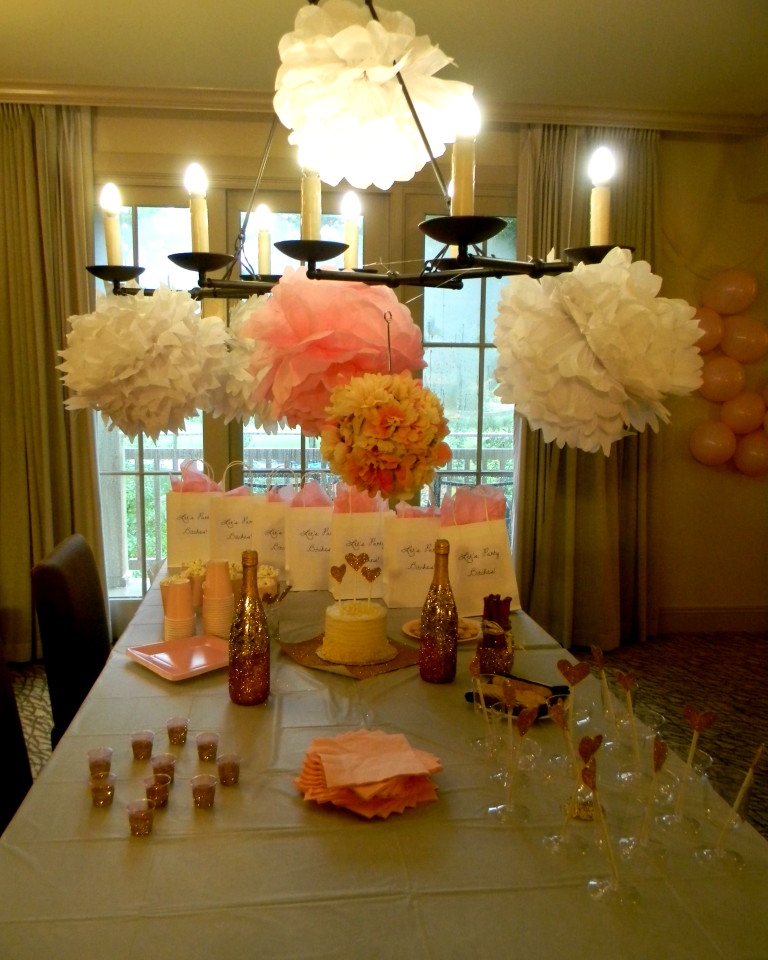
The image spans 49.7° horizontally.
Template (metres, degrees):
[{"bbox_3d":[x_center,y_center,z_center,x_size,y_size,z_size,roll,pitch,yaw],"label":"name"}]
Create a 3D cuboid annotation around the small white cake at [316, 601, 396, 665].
[{"bbox_3d":[-0.067,0.364,2.013,0.190,0.105,0.190,-1,7,-7],"label":"small white cake"}]

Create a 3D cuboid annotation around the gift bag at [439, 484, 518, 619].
[{"bbox_3d":[0.272,0.204,2.455,0.208,0.367,0.116,-3,8,-27],"label":"gift bag"}]

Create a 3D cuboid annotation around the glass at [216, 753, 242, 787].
[{"bbox_3d":[-0.263,0.495,1.408,0.041,0.040,0.041,0,7,0],"label":"glass"}]

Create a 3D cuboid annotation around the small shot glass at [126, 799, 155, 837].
[{"bbox_3d":[-0.360,0.497,1.221,0.042,0.050,0.042,-1,7,-7],"label":"small shot glass"}]

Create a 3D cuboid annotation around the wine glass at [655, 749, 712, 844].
[{"bbox_3d":[0.442,0.467,1.235,0.090,0.106,0.090,-1,7,-7],"label":"wine glass"}]

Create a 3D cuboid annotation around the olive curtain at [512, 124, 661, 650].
[{"bbox_3d":[1.056,-0.422,4.337,0.713,2.652,0.171,0,7,-5],"label":"olive curtain"}]

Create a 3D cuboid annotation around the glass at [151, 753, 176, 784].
[{"bbox_3d":[-0.366,0.477,1.375,0.042,0.050,0.042,-1,7,-7],"label":"glass"}]

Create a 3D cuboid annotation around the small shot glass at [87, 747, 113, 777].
[{"bbox_3d":[-0.487,0.491,1.426,0.041,0.040,0.041,0,7,0],"label":"small shot glass"}]

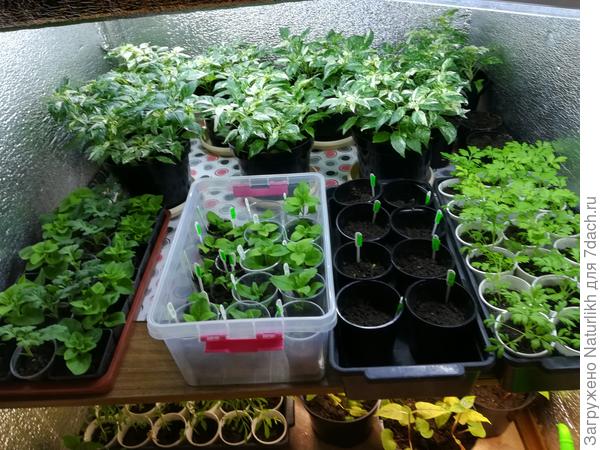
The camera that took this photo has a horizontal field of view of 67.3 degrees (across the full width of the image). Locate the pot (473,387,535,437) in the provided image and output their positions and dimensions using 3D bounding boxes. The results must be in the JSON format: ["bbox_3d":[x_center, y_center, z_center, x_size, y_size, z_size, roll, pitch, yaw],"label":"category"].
[{"bbox_3d":[0.441,0.395,1.048,0.177,0.157,0.177,-3,38,3],"label":"pot"}]

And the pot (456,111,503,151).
[{"bbox_3d":[0.439,-0.210,1.122,0.111,0.105,0.111,-2,37,5],"label":"pot"}]

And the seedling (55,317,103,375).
[{"bbox_3d":[-0.344,0.187,0.699,0.067,0.058,0.067,-2,37,5],"label":"seedling"}]

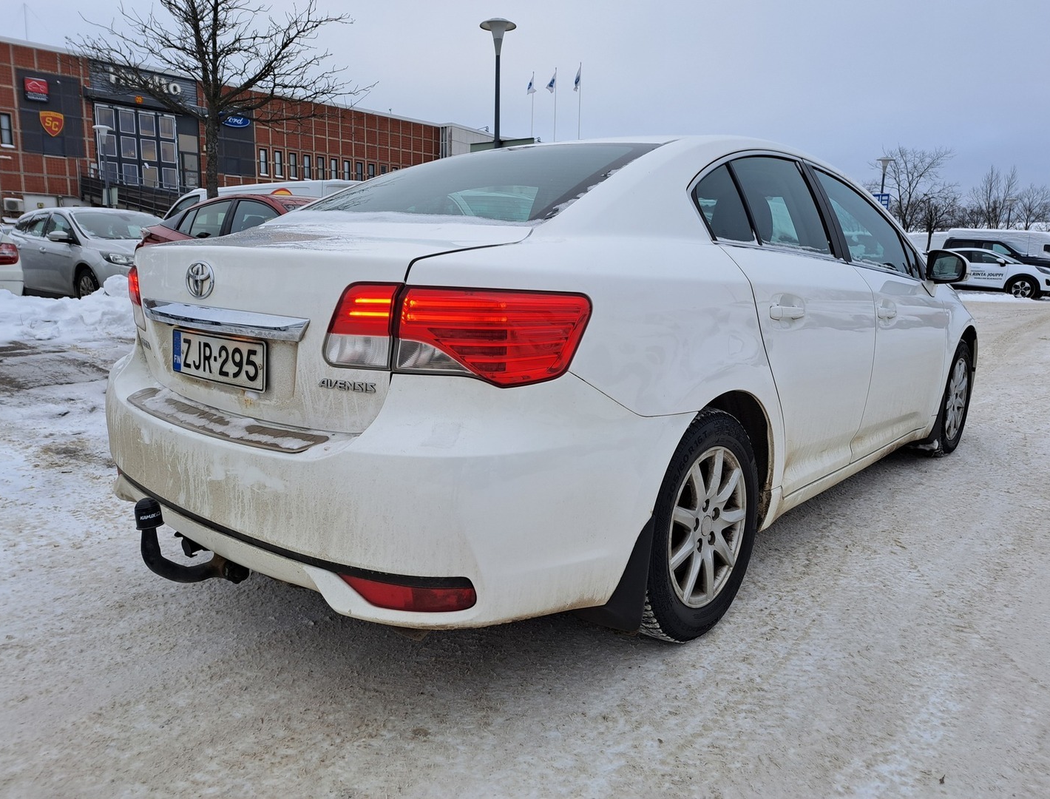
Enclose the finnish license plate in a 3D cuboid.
[{"bbox_3d":[-0.748,-0.099,1.785,0.442,0.118,0.020,10,10,38],"label":"finnish license plate"}]

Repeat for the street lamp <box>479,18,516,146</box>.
[{"bbox_3d":[-0.504,-3.945,12.741,0.600,4.900,0.600,1,10,-3],"label":"street lamp"}]

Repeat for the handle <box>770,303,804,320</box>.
[{"bbox_3d":[0.730,-0.244,2.055,0.040,0.042,0.215,10,14,40],"label":"handle"}]

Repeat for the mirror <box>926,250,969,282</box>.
[{"bbox_3d":[1.839,-0.580,3.216,0.130,0.150,0.190,-8,14,-40],"label":"mirror"}]

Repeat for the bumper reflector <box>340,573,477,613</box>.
[{"bbox_3d":[-0.233,0.363,1.428,0.285,0.068,0.050,5,12,21],"label":"bumper reflector"}]

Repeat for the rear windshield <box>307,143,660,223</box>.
[{"bbox_3d":[-0.222,-0.667,2.231,1.160,0.100,0.670,10,39,40],"label":"rear windshield"}]

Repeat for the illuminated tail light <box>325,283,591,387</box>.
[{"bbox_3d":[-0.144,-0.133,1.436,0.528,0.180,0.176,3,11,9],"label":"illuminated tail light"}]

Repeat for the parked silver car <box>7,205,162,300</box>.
[{"bbox_3d":[-6.650,-2.255,11.750,4.380,1.480,1.830,9,14,36],"label":"parked silver car"}]

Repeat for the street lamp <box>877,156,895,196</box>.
[{"bbox_3d":[12.000,-5.730,25.028,0.600,4.750,0.600,6,11,24],"label":"street lamp"}]

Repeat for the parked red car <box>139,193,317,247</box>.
[{"bbox_3d":[-2.170,-1.331,7.569,4.550,1.470,1.810,10,14,38],"label":"parked red car"}]

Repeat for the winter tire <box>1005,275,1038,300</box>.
[{"bbox_3d":[14.407,-3.200,21.400,0.670,0.670,0.220,4,11,12],"label":"winter tire"}]

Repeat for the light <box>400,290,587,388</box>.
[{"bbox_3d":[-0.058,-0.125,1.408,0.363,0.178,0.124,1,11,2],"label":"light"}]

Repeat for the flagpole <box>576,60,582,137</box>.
[{"bbox_3d":[2.771,-12.030,38.972,0.100,10.800,0.100,2,10,3],"label":"flagpole"}]

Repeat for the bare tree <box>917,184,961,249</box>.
[{"bbox_3d":[15.122,-5.922,27.356,1.650,3.950,1.650,7,12,28],"label":"bare tree"}]

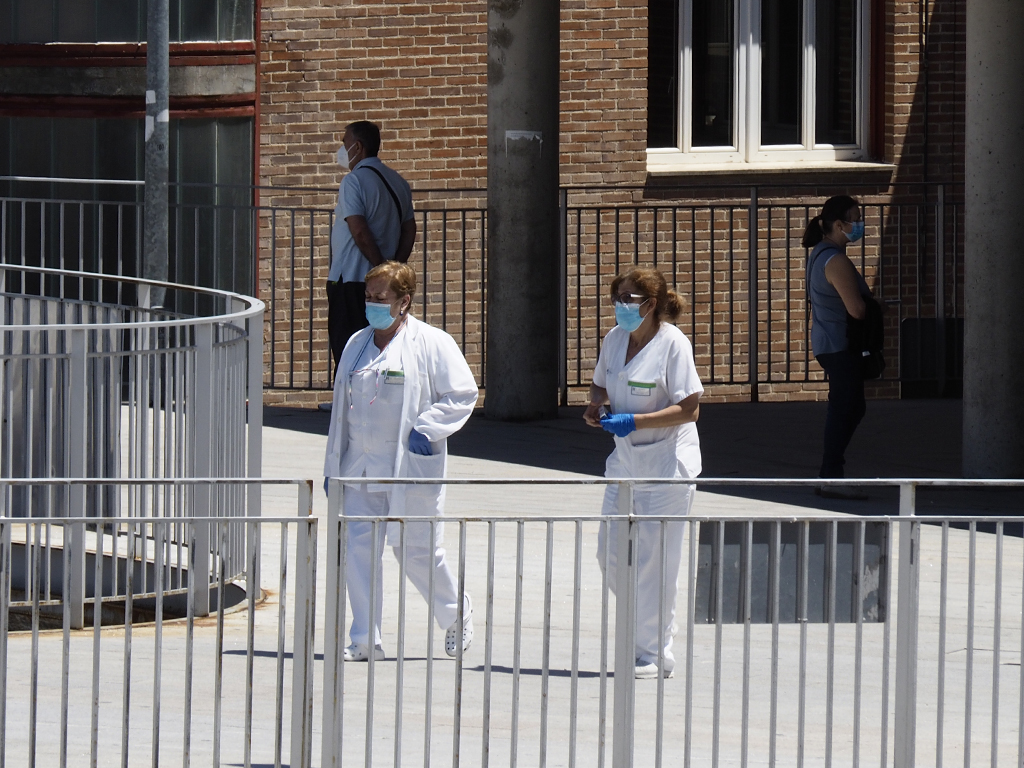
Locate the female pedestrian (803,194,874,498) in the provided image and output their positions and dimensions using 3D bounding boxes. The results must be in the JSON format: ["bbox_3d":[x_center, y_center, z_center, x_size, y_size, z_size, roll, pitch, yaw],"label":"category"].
[{"bbox_3d":[1.693,-0.188,45.600,0.430,1.560,0.460,0,3,-9],"label":"female pedestrian"}]

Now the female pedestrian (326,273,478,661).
[{"bbox_3d":[-0.450,0.311,35.800,0.570,1.610,0.530,3,4,41],"label":"female pedestrian"}]

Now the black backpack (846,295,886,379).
[{"bbox_3d":[1.821,-0.234,45.600,0.200,0.430,0.280,0,3,-9],"label":"black backpack"}]

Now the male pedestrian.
[{"bbox_3d":[-0.855,-0.698,52.500,0.540,1.710,0.420,-3,4,-41],"label":"male pedestrian"}]

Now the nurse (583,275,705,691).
[{"bbox_3d":[0.520,0.352,35.100,0.510,1.625,0.450,3,4,40],"label":"nurse"}]

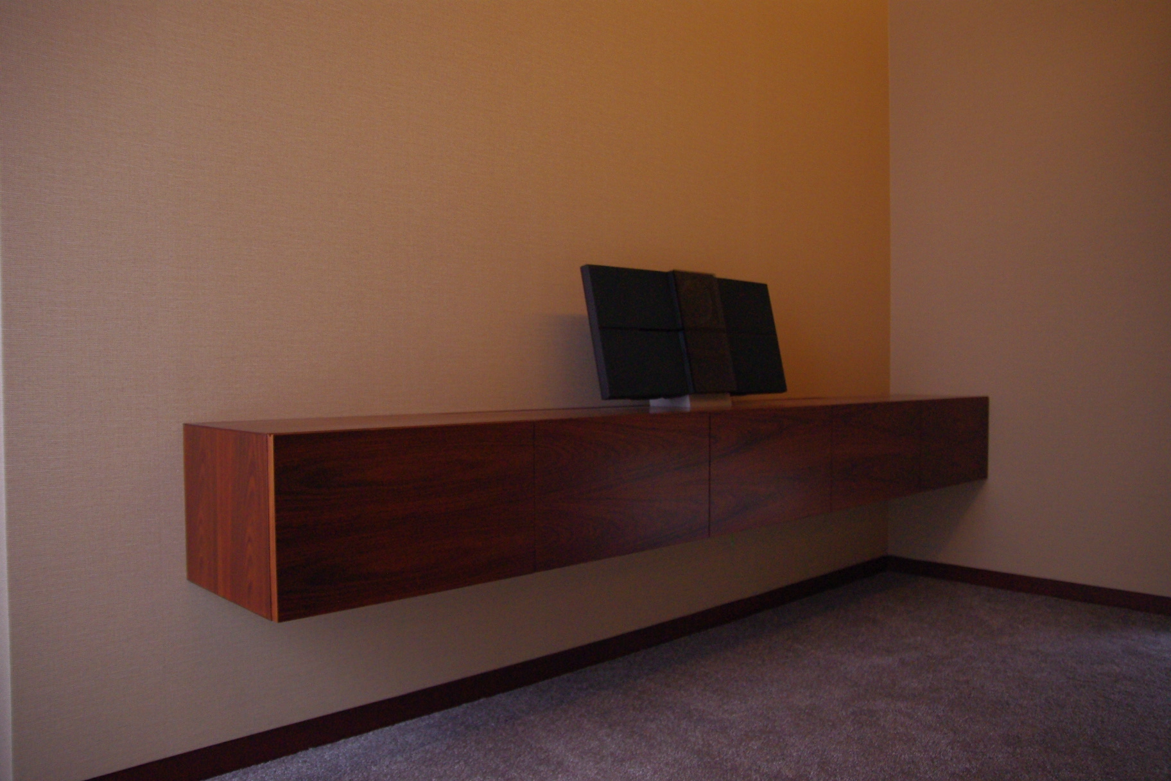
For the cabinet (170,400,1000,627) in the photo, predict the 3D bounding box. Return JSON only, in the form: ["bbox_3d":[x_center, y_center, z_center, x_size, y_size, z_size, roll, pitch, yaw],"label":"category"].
[{"bbox_3d":[0.413,0.217,2.760,3.060,0.335,0.442,-1,2,-43],"label":"cabinet"}]

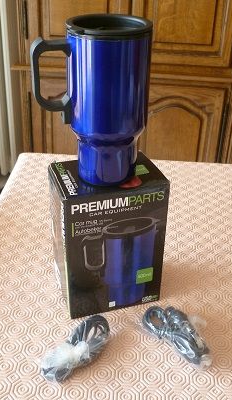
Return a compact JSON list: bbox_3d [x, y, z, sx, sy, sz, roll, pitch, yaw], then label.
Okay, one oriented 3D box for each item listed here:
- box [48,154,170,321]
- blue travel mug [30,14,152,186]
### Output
[{"bbox_3d":[-0.011,0.046,0.578,0.122,0.183,0.084,-10,34,-16],"label":"box"},{"bbox_3d":[-0.025,-0.101,0.482,0.118,0.167,0.085,-8,33,-13],"label":"blue travel mug"}]

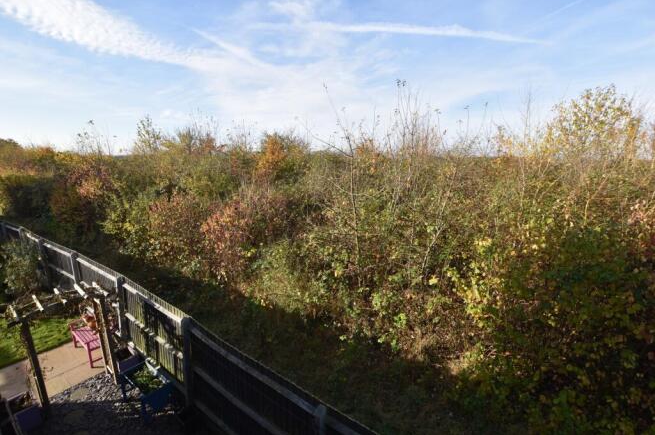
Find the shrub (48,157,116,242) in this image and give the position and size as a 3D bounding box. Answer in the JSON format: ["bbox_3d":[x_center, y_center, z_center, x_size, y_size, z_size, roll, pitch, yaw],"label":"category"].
[{"bbox_3d":[-13.728,-0.899,15.520,2.900,4.200,2.700,-11,16,-41],"label":"shrub"}]

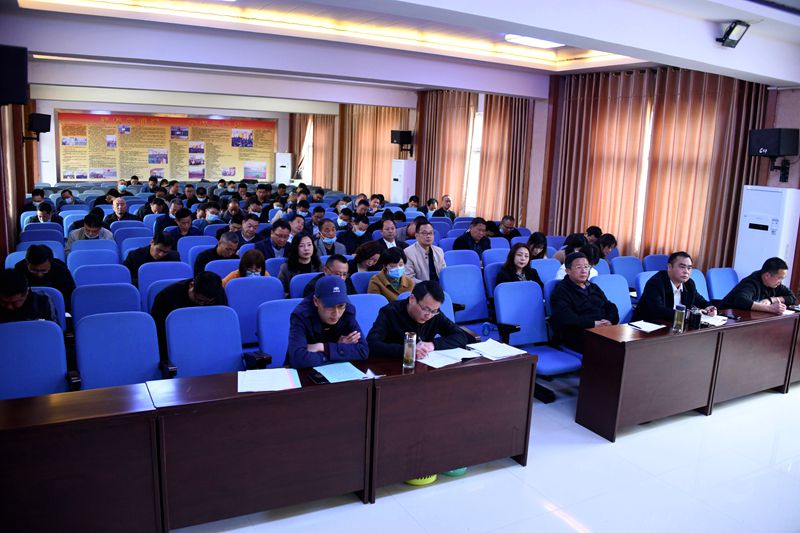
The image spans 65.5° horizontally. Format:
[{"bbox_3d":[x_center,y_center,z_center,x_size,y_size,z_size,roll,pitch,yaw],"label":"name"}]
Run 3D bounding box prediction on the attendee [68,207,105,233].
[{"bbox_3d":[-4.207,-0.149,8.434,0.550,1.300,0.770,-2,9,-29],"label":"attendee"}]

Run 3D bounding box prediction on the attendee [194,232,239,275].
[{"bbox_3d":[-1.765,0.259,6.303,0.560,1.180,0.820,-3,11,-28],"label":"attendee"}]

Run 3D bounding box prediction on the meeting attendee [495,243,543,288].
[{"bbox_3d":[1.282,0.399,6.173,0.480,1.220,0.760,-3,11,-27],"label":"meeting attendee"}]

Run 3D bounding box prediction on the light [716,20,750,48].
[{"bbox_3d":[3.106,-2.161,5.793,0.240,0.220,0.150,-3,31,-27],"label":"light"}]

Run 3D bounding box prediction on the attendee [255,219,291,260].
[{"bbox_3d":[-1.386,0.159,7.030,0.560,1.360,0.800,-2,9,-29],"label":"attendee"}]

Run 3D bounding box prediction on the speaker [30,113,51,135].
[{"bbox_3d":[-6.102,-2.430,10.546,0.320,0.300,0.360,-2,10,-22],"label":"speaker"}]

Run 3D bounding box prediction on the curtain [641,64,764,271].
[{"bbox_3d":[3.705,-0.873,7.861,0.200,3.200,1.680,-3,11,-27],"label":"curtain"}]

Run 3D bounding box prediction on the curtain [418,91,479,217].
[{"bbox_3d":[0.911,-2.016,13.416,0.220,3.440,2.100,-3,11,-28],"label":"curtain"}]

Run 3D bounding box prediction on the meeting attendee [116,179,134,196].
[{"bbox_3d":[-6.458,-1.324,14.500,0.520,1.300,0.780,-3,11,-27],"label":"meeting attendee"}]

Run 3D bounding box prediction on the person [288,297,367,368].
[{"bbox_3d":[-0.536,0.687,4.136,0.560,1.280,0.760,-2,9,-29],"label":"person"}]

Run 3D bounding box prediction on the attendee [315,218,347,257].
[{"bbox_3d":[-0.700,0.151,6.994,0.520,1.300,0.780,-3,11,-27],"label":"attendee"}]

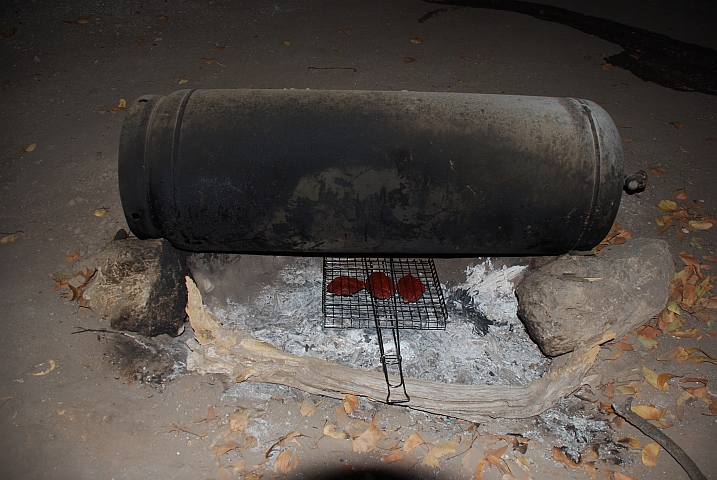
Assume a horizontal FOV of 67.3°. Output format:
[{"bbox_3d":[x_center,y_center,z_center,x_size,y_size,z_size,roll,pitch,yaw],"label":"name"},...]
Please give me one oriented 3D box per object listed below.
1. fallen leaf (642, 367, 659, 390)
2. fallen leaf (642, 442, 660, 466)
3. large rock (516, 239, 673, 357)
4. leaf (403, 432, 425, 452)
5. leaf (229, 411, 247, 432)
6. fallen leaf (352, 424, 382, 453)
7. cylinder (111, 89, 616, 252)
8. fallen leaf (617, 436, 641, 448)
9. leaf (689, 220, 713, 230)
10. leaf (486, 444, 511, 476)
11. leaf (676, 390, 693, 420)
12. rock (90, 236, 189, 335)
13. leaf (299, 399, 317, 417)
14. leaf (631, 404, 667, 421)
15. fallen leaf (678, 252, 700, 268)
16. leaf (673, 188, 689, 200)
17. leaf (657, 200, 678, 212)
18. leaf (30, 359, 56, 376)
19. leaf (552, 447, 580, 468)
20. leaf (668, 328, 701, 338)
[{"bbox_3d":[0.753,0.356,1.388,0.025,0.015,0.066,-21,51,-20],"label":"fallen leaf"},{"bbox_3d":[0.649,0.477,1.197,0.045,0.012,0.057,35,54,29],"label":"fallen leaf"},{"bbox_3d":[0.672,0.136,1.502,0.440,0.190,0.250,-20,49,-18],"label":"large rock"},{"bbox_3d":[0.132,0.485,1.288,0.056,0.013,0.042,-27,52,-23],"label":"leaf"},{"bbox_3d":[-0.295,0.447,1.326,0.048,0.012,0.050,0,46,0],"label":"leaf"},{"bbox_3d":[0.019,0.470,1.260,0.080,0.018,0.042,-30,55,-26],"label":"fallen leaf"},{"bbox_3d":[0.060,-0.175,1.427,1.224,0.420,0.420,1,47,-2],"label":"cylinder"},{"bbox_3d":[0.612,0.457,1.215,0.049,0.014,0.030,14,46,13],"label":"fallen leaf"},{"bbox_3d":[1.099,-0.047,1.730,0.073,0.012,0.038,8,45,7],"label":"leaf"},{"bbox_3d":[0.325,0.513,1.259,0.061,0.015,0.068,0,46,0],"label":"leaf"},{"bbox_3d":[0.776,0.394,1.282,0.035,0.012,0.088,29,51,25],"label":"leaf"},{"bbox_3d":[-0.577,0.086,1.413,0.245,0.225,0.250,1,45,0],"label":"rock"},{"bbox_3d":[-0.120,0.394,1.266,0.046,0.010,0.040,19,48,17],"label":"leaf"},{"bbox_3d":[0.683,0.406,1.267,0.078,0.014,0.040,11,46,10],"label":"leaf"},{"bbox_3d":[1.041,0.065,1.693,0.080,0.015,0.036,29,53,25],"label":"fallen leaf"},{"bbox_3d":[1.125,-0.161,1.878,0.059,0.018,0.047,0,47,-2],"label":"leaf"},{"bbox_3d":[1.056,-0.116,1.836,0.072,0.015,0.050,-6,47,-7],"label":"leaf"},{"bbox_3d":[-0.837,0.339,1.431,0.068,0.010,0.048,-15,48,-14],"label":"leaf"},{"bbox_3d":[0.477,0.505,1.240,0.070,0.018,0.028,27,52,22],"label":"leaf"},{"bbox_3d":[0.910,0.261,1.504,0.086,0.014,0.028,-6,46,-6],"label":"leaf"}]

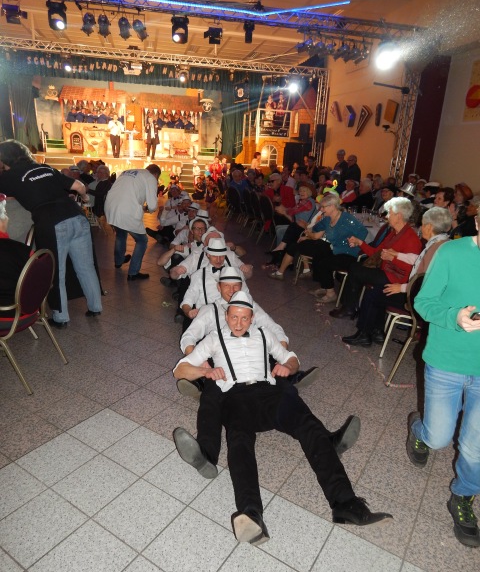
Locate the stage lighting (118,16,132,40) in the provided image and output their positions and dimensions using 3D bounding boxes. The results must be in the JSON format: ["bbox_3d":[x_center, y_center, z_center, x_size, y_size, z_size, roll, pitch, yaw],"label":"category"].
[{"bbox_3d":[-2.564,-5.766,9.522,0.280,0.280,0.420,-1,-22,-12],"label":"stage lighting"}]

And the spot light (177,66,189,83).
[{"bbox_3d":[-1.925,-7.082,14.239,0.400,0.480,0.400,4,18,3],"label":"spot light"}]

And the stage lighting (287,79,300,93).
[{"bbox_3d":[1.898,-7.114,15.088,0.420,0.480,0.400,8,18,14],"label":"stage lighting"}]

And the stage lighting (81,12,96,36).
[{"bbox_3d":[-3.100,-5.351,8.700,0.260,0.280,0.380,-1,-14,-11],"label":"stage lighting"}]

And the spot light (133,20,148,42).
[{"bbox_3d":[-2.024,-5.208,8.650,0.230,0.230,0.380,10,-24,22],"label":"spot light"}]

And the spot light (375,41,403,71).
[{"bbox_3d":[3.791,-5.897,10.854,0.450,0.580,0.420,2,18,-3],"label":"spot light"}]

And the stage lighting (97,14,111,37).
[{"bbox_3d":[-2.713,-5.177,8.450,0.230,0.380,0.230,3,63,0],"label":"stage lighting"}]

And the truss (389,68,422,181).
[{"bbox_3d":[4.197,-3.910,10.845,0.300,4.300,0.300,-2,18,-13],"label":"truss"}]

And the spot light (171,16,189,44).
[{"bbox_3d":[-1.242,-5.277,8.800,0.360,0.480,0.300,8,18,16],"label":"spot light"}]

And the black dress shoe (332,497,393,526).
[{"bbox_3d":[0.578,1.036,2.009,0.285,0.115,0.105,2,18,-4],"label":"black dress shoe"}]

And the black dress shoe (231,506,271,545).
[{"bbox_3d":[0.052,0.959,1.740,0.110,0.290,0.115,-11,46,15],"label":"black dress shoe"}]

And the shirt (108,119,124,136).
[{"bbox_3d":[-5.199,-6.673,17.900,0.620,0.680,0.340,1,18,-5],"label":"shirt"}]

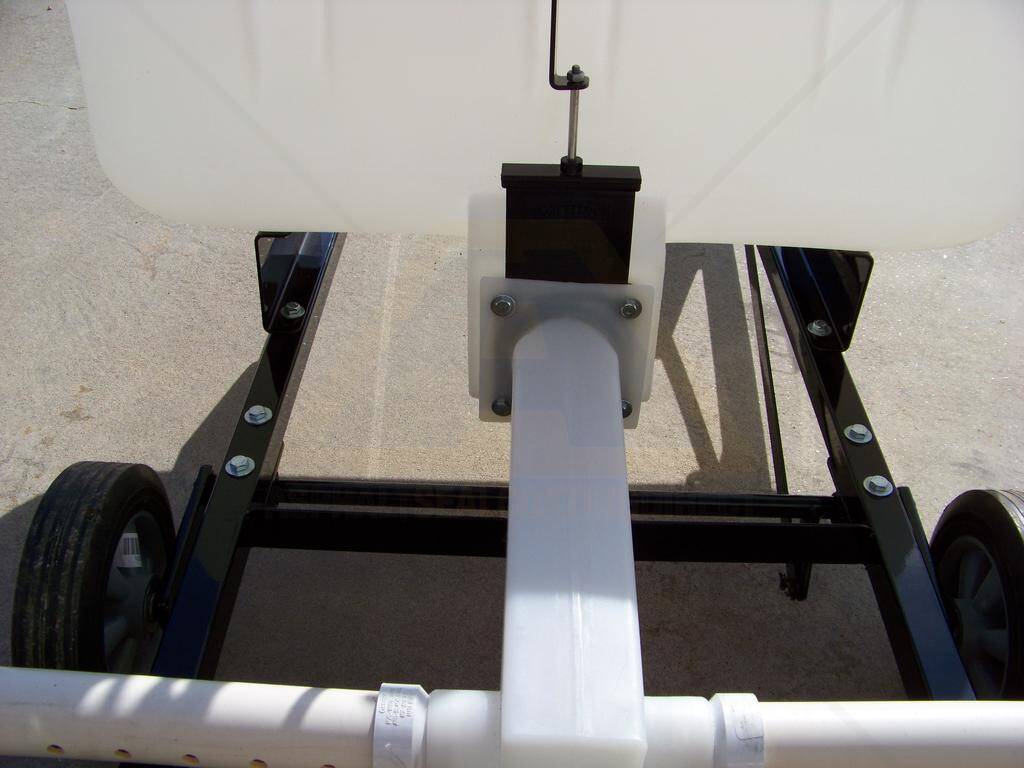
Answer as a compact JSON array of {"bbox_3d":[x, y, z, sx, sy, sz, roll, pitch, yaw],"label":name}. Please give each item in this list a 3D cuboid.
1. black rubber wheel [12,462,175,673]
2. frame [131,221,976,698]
[{"bbox_3d":[-0.396,0.211,1.049,0.062,0.265,0.265,2,38,0],"label":"black rubber wheel"},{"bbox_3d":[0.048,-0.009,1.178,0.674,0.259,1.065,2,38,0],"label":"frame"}]

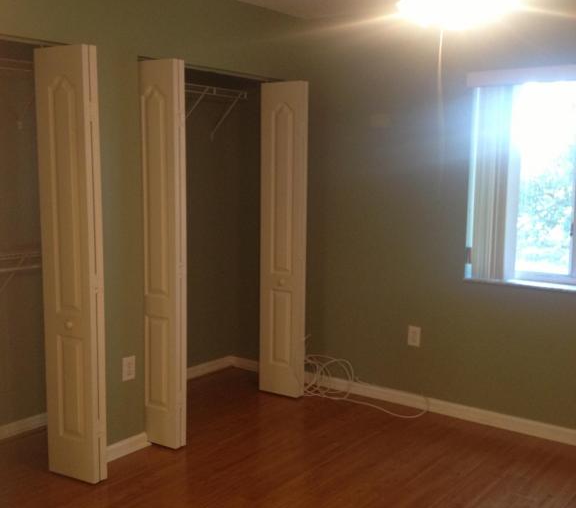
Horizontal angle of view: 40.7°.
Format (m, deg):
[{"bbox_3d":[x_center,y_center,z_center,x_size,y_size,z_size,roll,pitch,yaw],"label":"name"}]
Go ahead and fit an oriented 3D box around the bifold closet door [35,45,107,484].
[{"bbox_3d":[-0.993,0.070,3.604,0.297,1.996,0.083,6,9,34],"label":"bifold closet door"}]

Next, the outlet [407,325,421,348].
[{"bbox_3d":[0.779,0.508,4.755,0.076,0.119,0.008,6,9,34],"label":"outlet"}]

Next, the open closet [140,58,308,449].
[{"bbox_3d":[-0.576,-0.065,4.670,0.821,2.009,1.329,6,9,34],"label":"open closet"}]

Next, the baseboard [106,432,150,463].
[{"bbox_3d":[-0.844,0.998,4.015,0.015,0.083,0.348,6,9,34],"label":"baseboard"}]

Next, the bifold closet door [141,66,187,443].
[{"bbox_3d":[-0.672,0.015,4.043,0.302,1.996,0.078,6,9,34],"label":"bifold closet door"}]

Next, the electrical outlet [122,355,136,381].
[{"bbox_3d":[-0.822,0.591,3.995,0.008,0.119,0.076,6,9,34],"label":"electrical outlet"}]

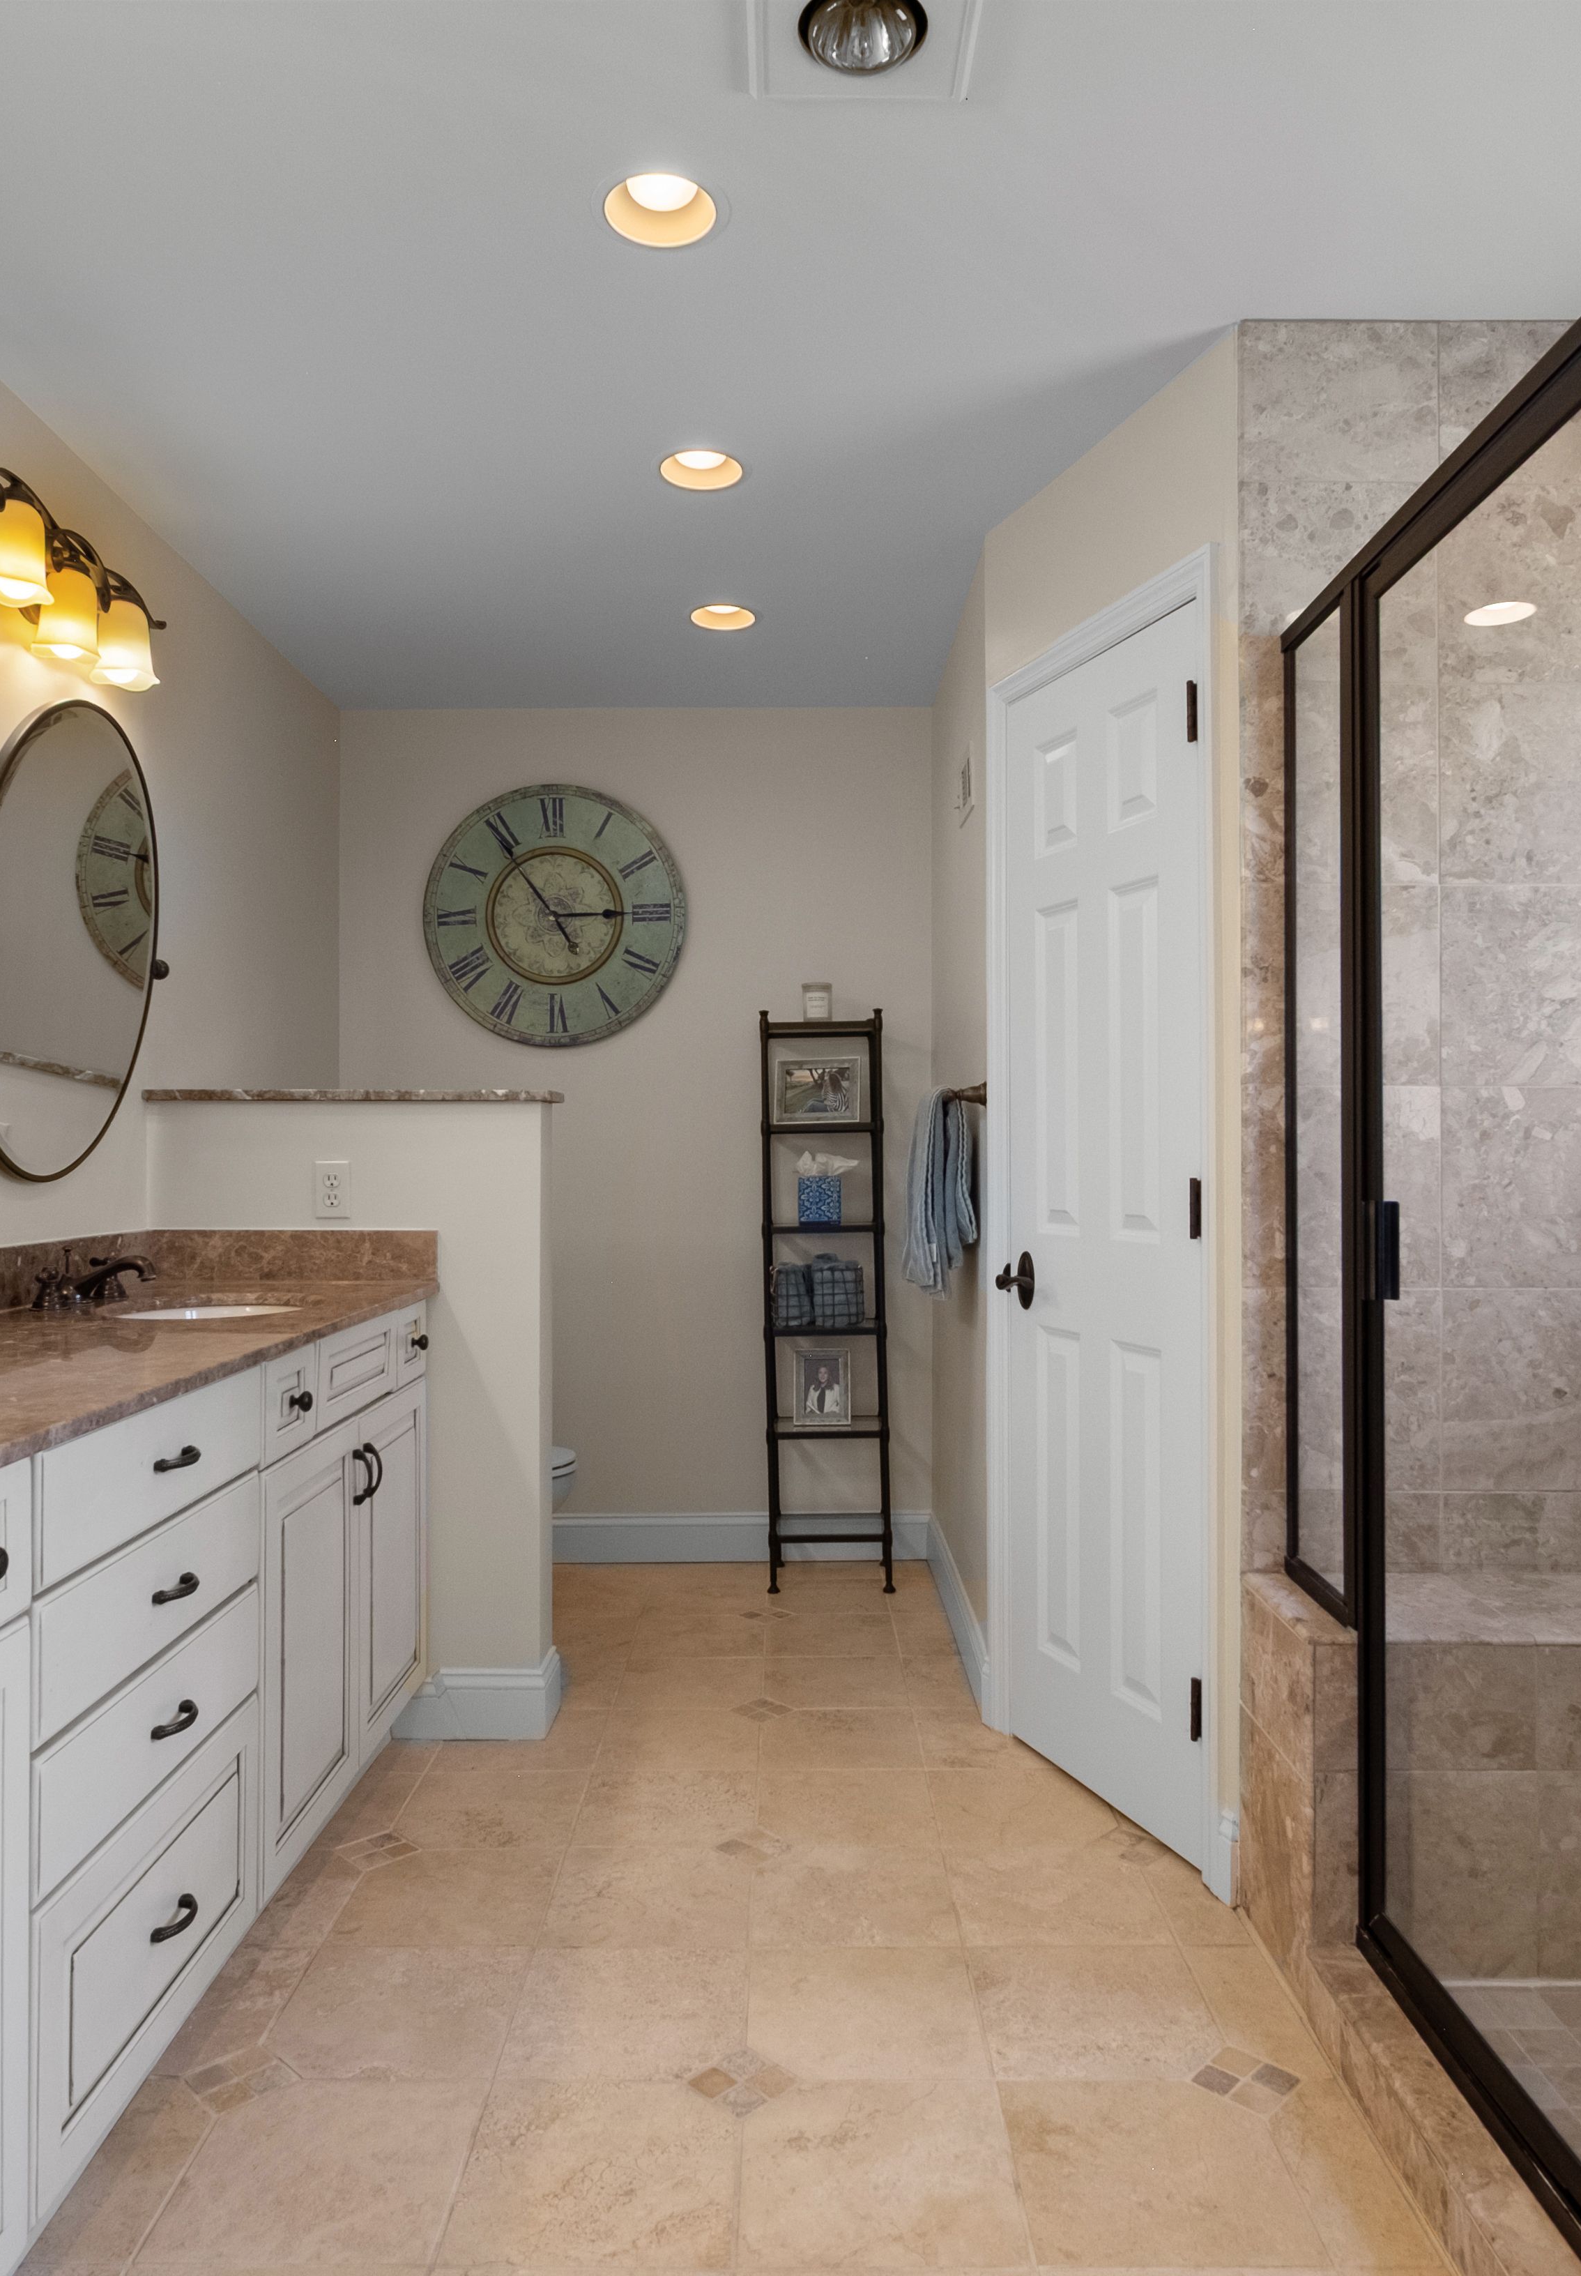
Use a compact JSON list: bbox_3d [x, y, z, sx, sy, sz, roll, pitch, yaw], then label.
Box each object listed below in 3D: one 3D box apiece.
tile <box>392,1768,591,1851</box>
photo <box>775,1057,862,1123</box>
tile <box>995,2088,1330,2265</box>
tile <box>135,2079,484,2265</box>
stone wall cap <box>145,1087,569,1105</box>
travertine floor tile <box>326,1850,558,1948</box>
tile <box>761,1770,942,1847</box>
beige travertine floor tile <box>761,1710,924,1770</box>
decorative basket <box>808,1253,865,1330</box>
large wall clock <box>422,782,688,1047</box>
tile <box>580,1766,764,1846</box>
[{"bbox_3d":[-0.533,1.206,2.543,0.315,0.012,0.295,0,0,0],"label":"tile"},{"bbox_3d":[0.077,-0.125,3.850,0.232,0.182,0.030,0,-7,0],"label":"photo"},{"bbox_3d":[0.417,1.198,1.650,0.309,0.012,0.301,0,0,0],"label":"tile"},{"bbox_3d":[-0.532,1.183,1.626,0.310,0.011,0.298,0,-1,0],"label":"tile"},{"bbox_3d":[-0.875,-0.080,2.901,0.806,0.024,0.185,0,0,0],"label":"stone wall cap"},{"bbox_3d":[-0.530,1.191,2.225,0.310,0.011,0.293,0,-1,0],"label":"travertine floor tile"},{"bbox_3d":[0.097,1.193,2.523,0.310,0.011,0.298,0,-1,0],"label":"tile"},{"bbox_3d":[0.103,1.207,2.840,0.315,0.012,0.295,0,0,0],"label":"beige travertine floor tile"},{"bbox_3d":[0.122,0.420,3.840,0.145,0.200,0.160,0,0,0],"label":"decorative basket"},{"bbox_3d":[-0.673,-0.636,4.077,0.755,0.755,0.040,0,-1,0],"label":"large wall clock"},{"bbox_3d":[-0.217,1.206,2.550,0.309,0.012,0.301,0,0,0],"label":"tile"}]

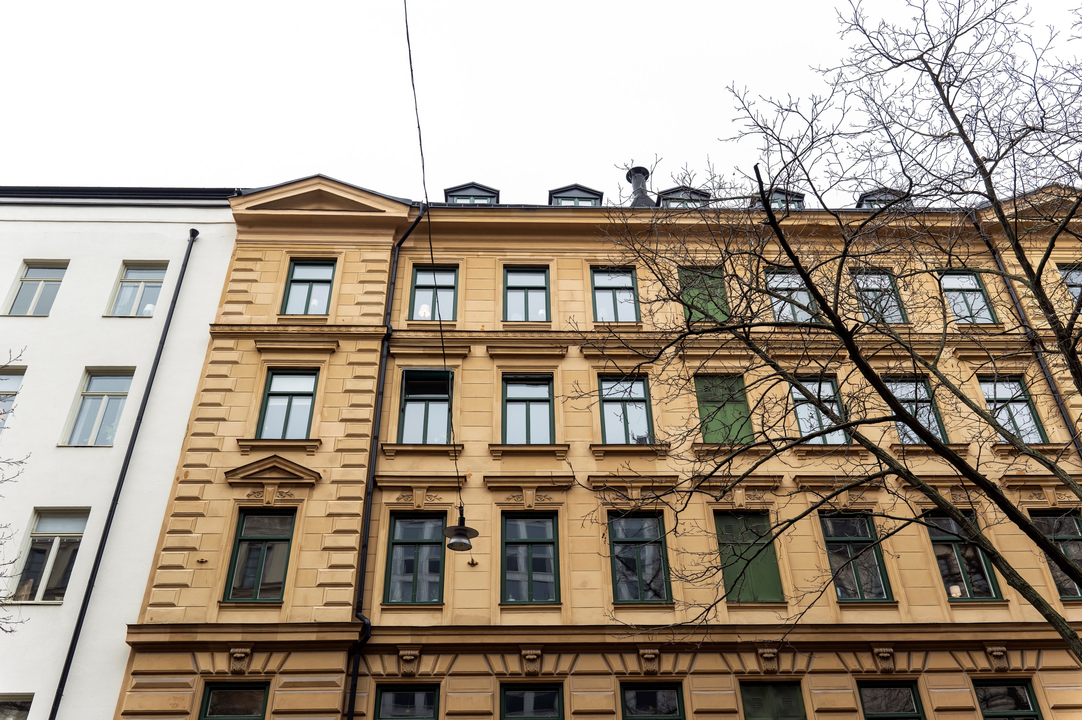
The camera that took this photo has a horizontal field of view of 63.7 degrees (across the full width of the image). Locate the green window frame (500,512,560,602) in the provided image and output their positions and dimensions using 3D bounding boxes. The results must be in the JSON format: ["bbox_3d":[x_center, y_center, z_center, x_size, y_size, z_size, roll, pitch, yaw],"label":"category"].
[{"bbox_3d":[-0.230,4.294,18.909,1.277,2.143,0.160,0,-35,-2],"label":"green window frame"}]

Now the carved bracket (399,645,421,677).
[{"bbox_3d":[-2.564,5.909,16.994,0.450,0.540,0.250,0,-33,-3],"label":"carved bracket"}]

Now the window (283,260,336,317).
[{"bbox_3d":[-5.677,-1.718,21.399,1.142,1.826,0.150,0,-36,-2],"label":"window"}]

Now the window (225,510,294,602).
[{"bbox_3d":[-5.789,4.062,18.105,1.214,2.066,0.150,0,-33,-3],"label":"window"}]

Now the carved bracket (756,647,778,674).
[{"bbox_3d":[4.606,6.076,17.604,0.390,0.506,0.240,0,-35,-2],"label":"carved bracket"}]

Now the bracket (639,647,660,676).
[{"bbox_3d":[2.191,6.053,17.512,0.390,0.519,0.240,0,-35,-2],"label":"bracket"}]

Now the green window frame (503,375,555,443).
[{"bbox_3d":[-0.305,1.177,20.550,1.214,1.938,0.150,0,-33,-3],"label":"green window frame"}]

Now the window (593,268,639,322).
[{"bbox_3d":[1.924,-1.667,22.550,1.214,1.832,0.150,0,-33,-3],"label":"window"}]

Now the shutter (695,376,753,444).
[{"bbox_3d":[4.472,1.269,21.270,1.260,2.030,0.160,0,-35,-2],"label":"shutter"}]

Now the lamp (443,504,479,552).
[{"bbox_3d":[-1.280,2.661,13.967,0.580,0.699,0.580,0,-33,-3],"label":"lamp"}]

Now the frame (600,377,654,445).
[{"bbox_3d":[1.912,1.198,19.854,1.148,1.899,0.150,0,-36,-2],"label":"frame"}]

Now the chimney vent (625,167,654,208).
[{"bbox_3d":[2.946,-4.808,25.369,0.800,1.750,0.800,0,-36,-2],"label":"chimney vent"}]

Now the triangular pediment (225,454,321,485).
[{"bbox_3d":[-5.584,2.336,18.216,1.970,0.673,0.250,0,-36,-2],"label":"triangular pediment"}]

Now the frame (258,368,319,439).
[{"bbox_3d":[-5.806,1.031,20.100,1.214,1.938,0.150,0,-33,-3],"label":"frame"}]

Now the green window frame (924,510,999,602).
[{"bbox_3d":[9.160,4.273,19.050,1.214,2.066,0.150,0,-33,-3],"label":"green window frame"}]

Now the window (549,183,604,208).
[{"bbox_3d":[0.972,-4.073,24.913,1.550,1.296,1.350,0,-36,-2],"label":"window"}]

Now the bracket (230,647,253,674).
[{"bbox_3d":[-5.503,5.524,15.977,0.396,0.471,0.210,0,-36,-2],"label":"bracket"}]

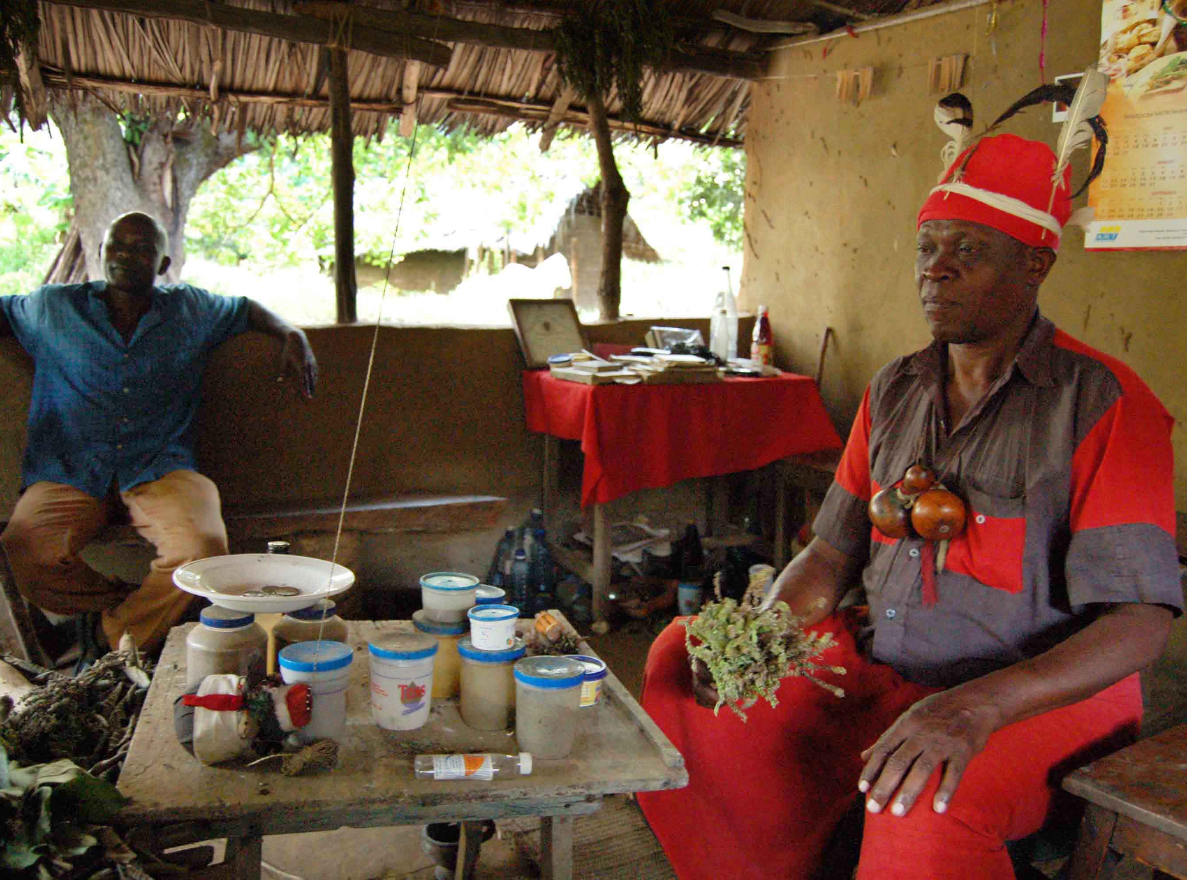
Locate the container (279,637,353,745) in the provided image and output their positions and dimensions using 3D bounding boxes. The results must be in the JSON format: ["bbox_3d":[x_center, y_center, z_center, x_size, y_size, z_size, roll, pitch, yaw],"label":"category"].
[{"bbox_3d":[-0.390,0.352,1.378,0.101,0.122,0.101,0,6,0],"label":"container"}]

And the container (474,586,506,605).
[{"bbox_3d":[-0.198,0.319,1.682,0.100,0.122,0.100,0,6,0],"label":"container"}]

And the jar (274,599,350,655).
[{"bbox_3d":[-0.389,0.284,1.371,0.100,0.112,0.100,-2,6,-16],"label":"jar"}]

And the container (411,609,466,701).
[{"bbox_3d":[-0.202,0.292,1.355,0.086,0.099,0.086,-1,6,-8],"label":"container"}]

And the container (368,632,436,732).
[{"bbox_3d":[-0.237,0.303,1.244,0.085,0.099,0.085,0,6,0],"label":"container"}]

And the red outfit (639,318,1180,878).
[{"bbox_3d":[0.370,0.294,1.370,0.620,0.920,0.680,-4,7,-32],"label":"red outfit"}]

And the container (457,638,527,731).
[{"bbox_3d":[-0.126,0.303,1.243,0.085,0.099,0.085,-1,6,-6],"label":"container"}]

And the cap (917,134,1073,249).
[{"bbox_3d":[0.521,-0.323,1.290,0.205,0.140,0.175,8,2,-29],"label":"cap"}]

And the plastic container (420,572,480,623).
[{"bbox_3d":[-0.196,0.216,1.359,0.082,0.052,0.082,-1,6,-8],"label":"plastic container"}]

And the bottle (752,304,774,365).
[{"bbox_3d":[0.588,-0.360,3.450,0.070,0.225,0.070,0,6,0],"label":"bottle"}]

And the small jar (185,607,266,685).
[{"bbox_3d":[-0.482,0.285,1.312,0.101,0.121,0.101,-2,6,-20],"label":"small jar"}]

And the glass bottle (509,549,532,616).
[{"bbox_3d":[-0.229,0.454,3.120,0.066,0.215,0.066,0,6,0],"label":"glass bottle"}]

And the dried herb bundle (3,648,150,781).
[{"bbox_3d":[-0.745,0.395,1.430,0.210,0.140,0.220,0,6,0],"label":"dried herb bundle"}]

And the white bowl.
[{"bbox_3d":[-0.492,0.226,1.494,0.268,0.042,0.268,0,6,0],"label":"white bowl"}]

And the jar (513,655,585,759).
[{"bbox_3d":[-0.051,0.314,1.163,0.084,0.096,0.084,0,6,-2],"label":"jar"}]

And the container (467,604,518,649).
[{"bbox_3d":[-0.123,0.234,1.233,0.065,0.041,0.065,0,6,0],"label":"container"}]

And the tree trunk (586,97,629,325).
[{"bbox_3d":[0.051,-0.860,3.650,0.130,0.880,0.110,-3,6,0],"label":"tree trunk"}]

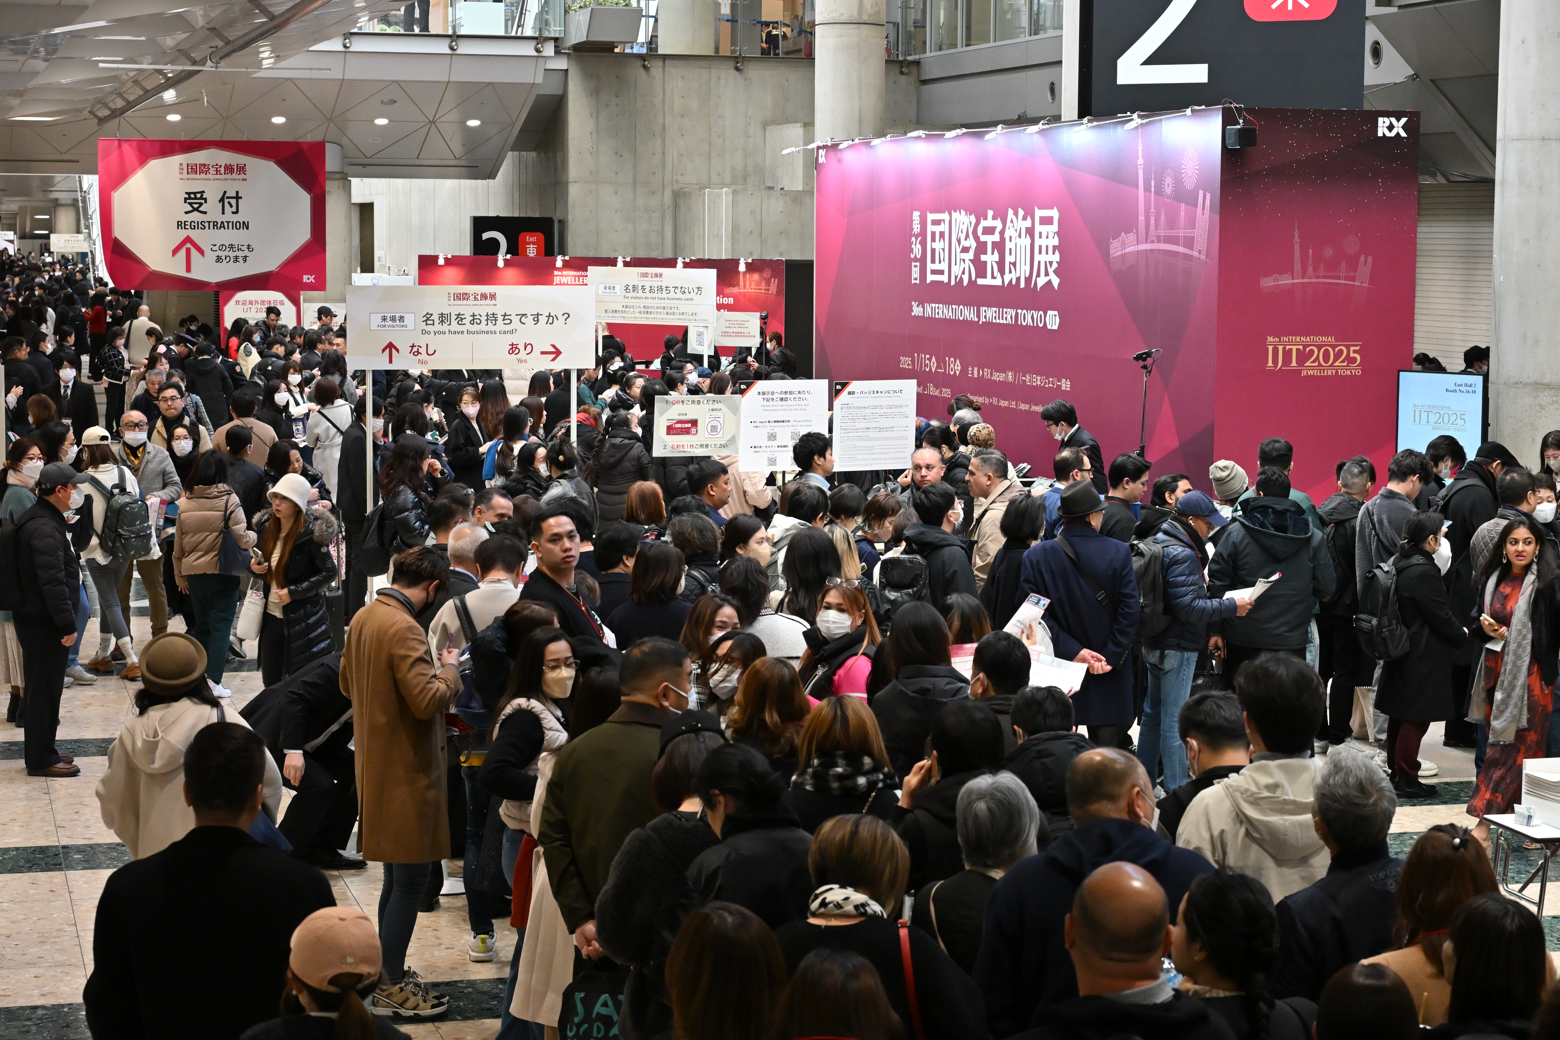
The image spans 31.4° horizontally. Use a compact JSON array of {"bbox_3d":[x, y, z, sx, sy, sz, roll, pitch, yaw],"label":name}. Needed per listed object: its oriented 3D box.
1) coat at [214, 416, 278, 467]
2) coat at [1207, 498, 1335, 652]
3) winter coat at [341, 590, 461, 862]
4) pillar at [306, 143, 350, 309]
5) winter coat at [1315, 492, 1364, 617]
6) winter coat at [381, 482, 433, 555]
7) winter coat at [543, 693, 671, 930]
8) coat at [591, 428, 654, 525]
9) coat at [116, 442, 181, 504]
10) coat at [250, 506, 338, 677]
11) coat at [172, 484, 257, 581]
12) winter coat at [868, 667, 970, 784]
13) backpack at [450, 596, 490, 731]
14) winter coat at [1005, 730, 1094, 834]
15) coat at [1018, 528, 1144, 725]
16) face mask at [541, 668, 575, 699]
[{"bbox_3d":[-4.431,-0.422,23.046,0.530,0.900,0.330,0,6,-6],"label":"coat"},{"bbox_3d":[2.740,0.308,15.450,0.680,0.830,0.400,1,6,2],"label":"coat"},{"bbox_3d":[-1.479,0.817,10.800,0.420,1.030,0.480,-2,6,-20],"label":"winter coat"},{"bbox_3d":[-7.929,-4.260,48.500,0.870,4.550,0.870,1,6,0],"label":"pillar"},{"bbox_3d":[3.412,0.218,16.500,0.500,0.750,0.350,2,6,18],"label":"winter coat"},{"bbox_3d":[-2.631,-0.017,19.600,0.400,0.640,0.500,-3,6,-28],"label":"winter coat"},{"bbox_3d":[-0.498,0.998,9.100,0.580,0.800,0.400,4,7,35],"label":"winter coat"},{"bbox_3d":[-1.267,-0.254,22.253,0.490,1.020,0.330,2,6,18],"label":"coat"},{"bbox_3d":[-4.593,-0.206,20.000,0.540,0.710,0.370,1,6,7],"label":"coat"},{"bbox_3d":[-2.795,0.422,16.000,0.500,1.000,0.400,4,7,35],"label":"coat"},{"bbox_3d":[-3.762,0.081,18.450,0.500,0.620,0.360,2,6,12],"label":"coat"},{"bbox_3d":[0.588,0.973,10.942,0.480,0.820,0.330,1,6,6],"label":"winter coat"},{"bbox_3d":[-1.338,0.644,12.300,0.300,0.550,0.180,0,6,-2],"label":"backpack"},{"bbox_3d":[0.806,1.004,8.389,0.530,0.750,0.340,1,6,2],"label":"winter coat"},{"bbox_3d":[1.610,0.565,14.800,0.620,1.100,0.400,2,6,12],"label":"coat"},{"bbox_3d":[-0.798,0.588,9.950,0.125,0.105,0.080,-4,7,-38],"label":"face mask"}]

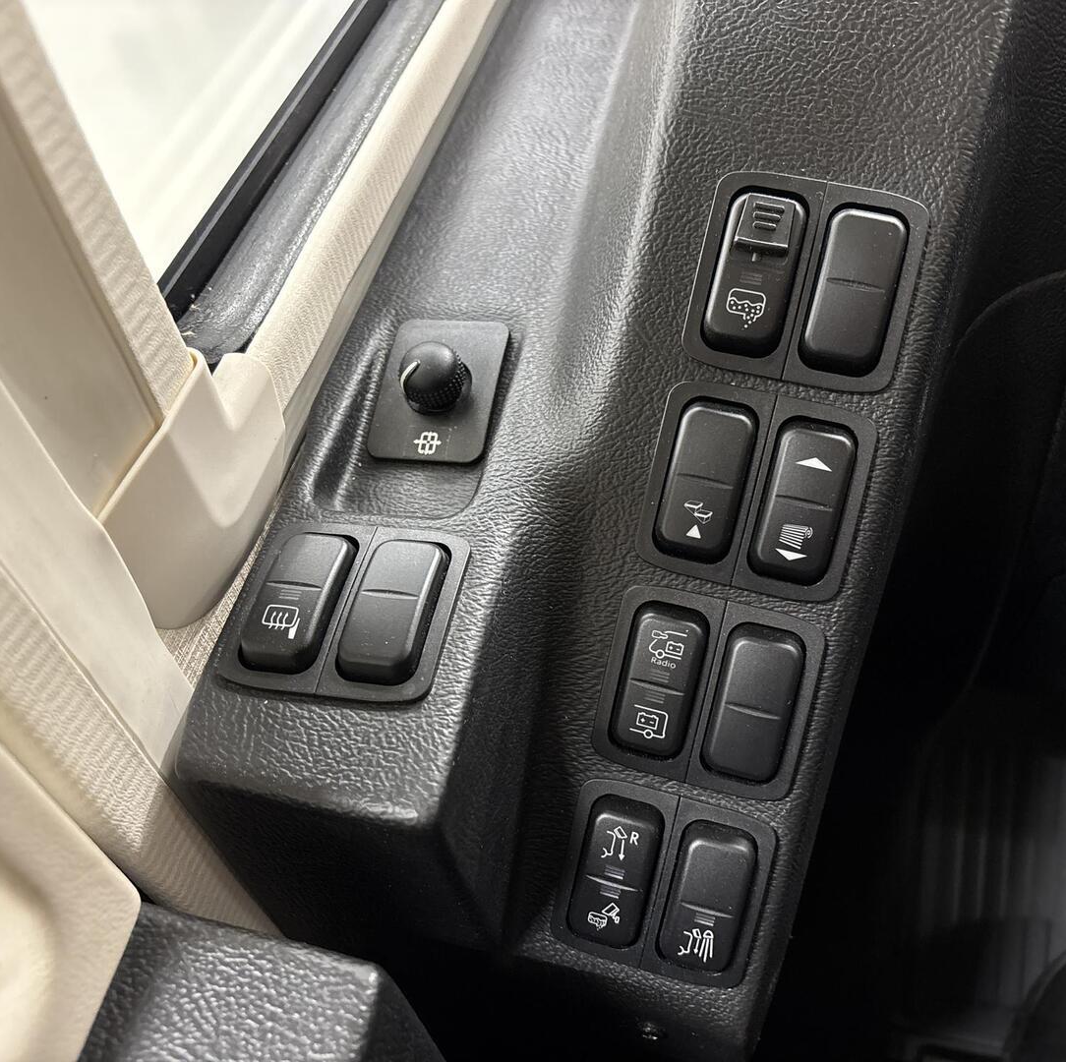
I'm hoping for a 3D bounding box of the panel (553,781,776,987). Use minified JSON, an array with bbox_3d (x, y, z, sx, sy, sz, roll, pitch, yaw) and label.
[{"bbox_3d":[0.040,0.110,0.330,0.062,0.012,0.057,12,96,8],"label":"panel"}]

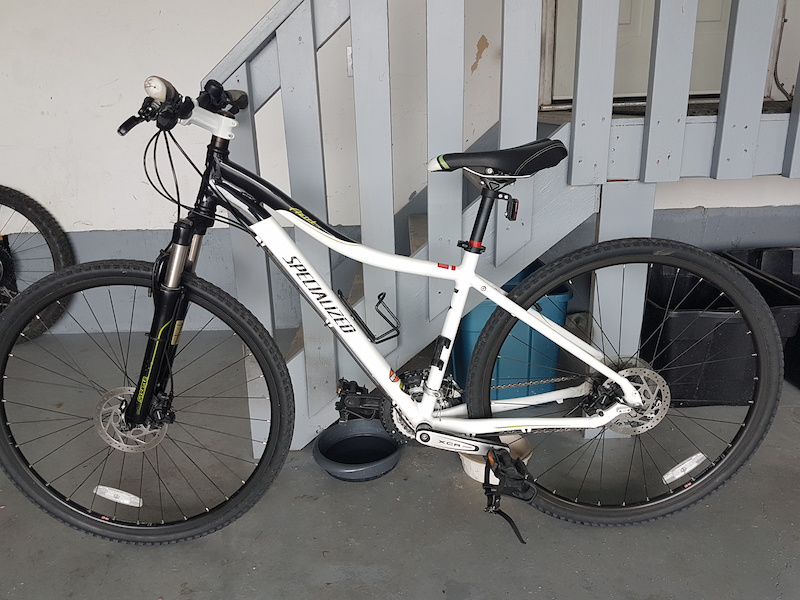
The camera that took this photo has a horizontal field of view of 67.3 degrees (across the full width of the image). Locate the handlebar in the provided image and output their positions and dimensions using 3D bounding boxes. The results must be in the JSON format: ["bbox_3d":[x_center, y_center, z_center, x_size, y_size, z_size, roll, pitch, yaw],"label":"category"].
[{"bbox_3d":[-0.394,-0.379,1.172,0.120,0.110,0.620,-3,17,-2],"label":"handlebar"}]

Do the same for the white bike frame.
[{"bbox_3d":[0.039,-0.032,1.274,0.940,0.735,0.160,-2,17,1],"label":"white bike frame"}]

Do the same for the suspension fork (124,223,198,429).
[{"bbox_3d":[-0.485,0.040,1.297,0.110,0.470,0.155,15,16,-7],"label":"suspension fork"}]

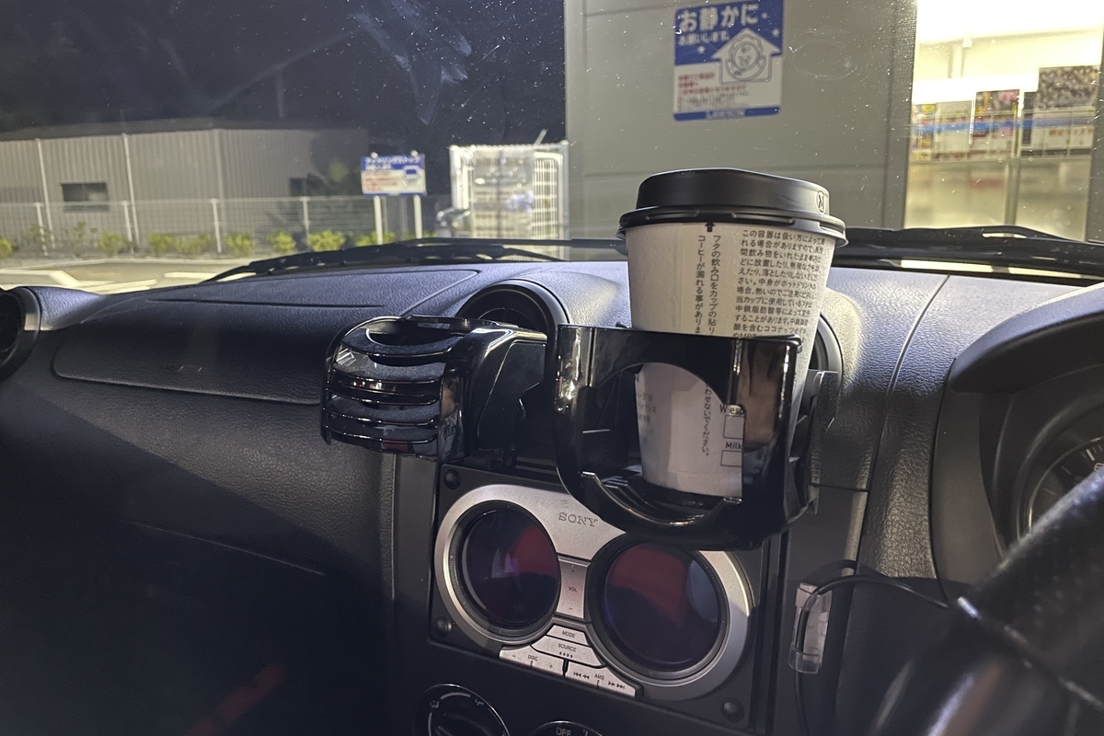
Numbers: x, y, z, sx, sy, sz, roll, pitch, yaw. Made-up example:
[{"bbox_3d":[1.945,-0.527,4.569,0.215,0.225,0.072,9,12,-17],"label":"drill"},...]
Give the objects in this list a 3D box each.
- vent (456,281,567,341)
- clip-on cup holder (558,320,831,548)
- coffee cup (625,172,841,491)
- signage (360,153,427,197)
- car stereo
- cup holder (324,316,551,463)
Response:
[{"bbox_3d":[-0.027,-0.008,0.477,0.084,0.084,0.032,4,-9,27],"label":"vent"},{"bbox_3d":[0.067,0.019,0.357,0.094,0.088,0.101,6,12,26],"label":"clip-on cup holder"},{"bbox_3d":[0.071,-0.015,0.343,0.092,0.127,0.092,3,6,0],"label":"coffee cup"},{"bbox_3d":[-3.045,-3.728,16.000,1.230,0.770,0.050,0,11,7],"label":"signage"},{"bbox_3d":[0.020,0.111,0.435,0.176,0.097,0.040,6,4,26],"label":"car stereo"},{"bbox_3d":[-0.055,0.005,0.423,0.079,0.066,0.096,4,13,27],"label":"cup holder"}]

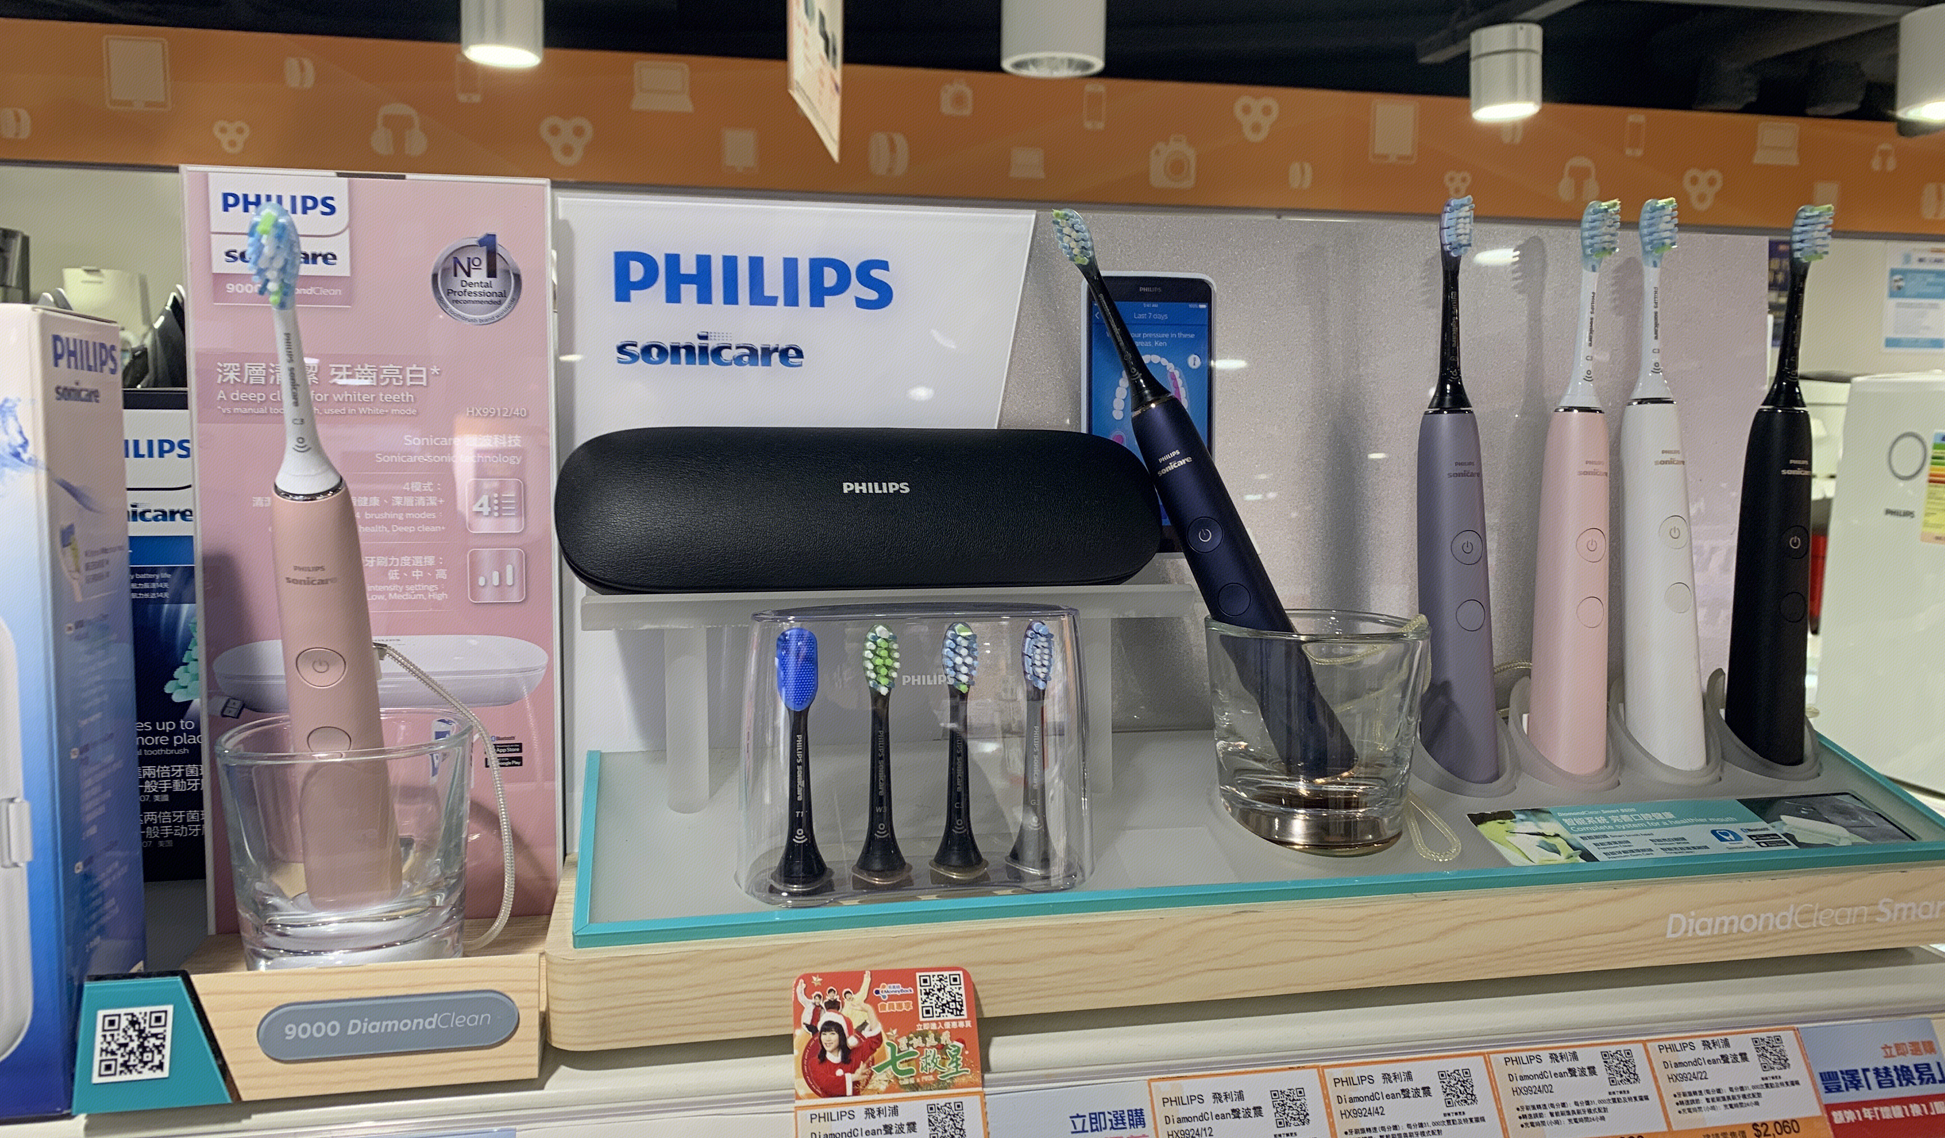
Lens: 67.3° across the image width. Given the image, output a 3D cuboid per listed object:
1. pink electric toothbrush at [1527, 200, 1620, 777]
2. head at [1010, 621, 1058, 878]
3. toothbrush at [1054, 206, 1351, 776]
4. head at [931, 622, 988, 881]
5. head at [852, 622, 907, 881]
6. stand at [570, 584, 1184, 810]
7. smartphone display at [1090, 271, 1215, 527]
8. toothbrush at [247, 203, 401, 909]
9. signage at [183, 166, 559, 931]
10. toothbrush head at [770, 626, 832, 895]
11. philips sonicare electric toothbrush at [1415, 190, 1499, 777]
[{"bbox_3d":[0.262,-0.031,0.628,0.032,0.249,0.033,-1,5,-13],"label":"pink electric toothbrush"},{"bbox_3d":[0.022,0.064,0.527,0.019,0.091,0.021,-1,6,-22],"label":"head"},{"bbox_3d":[0.087,-0.036,0.591,0.031,0.252,0.032,-25,-13,15],"label":"toothbrush"},{"bbox_3d":[-0.004,0.064,0.521,0.019,0.091,0.021,-1,5,-16],"label":"head"},{"bbox_3d":[-0.032,0.064,0.514,0.019,0.091,0.021,-1,5,-13],"label":"head"},{"bbox_3d":[-0.033,0.046,0.570,0.227,0.080,0.070,-1,5,-13],"label":"stand"},{"bbox_3d":[0.076,-0.067,0.625,0.060,0.120,0.008,-1,2,-13],"label":"smartphone display"},{"bbox_3d":[-0.202,0.009,0.457,0.032,0.248,0.033,3,27,-10],"label":"toothbrush"},{"bbox_3d":[-0.214,-0.004,0.529,0.120,0.272,0.006,-1,5,-13],"label":"signage"},{"bbox_3d":[-0.059,0.065,0.507,0.021,0.091,0.021,0,5,-11],"label":"toothbrush head"},{"bbox_3d":[0.206,-0.030,0.618,0.032,0.248,0.033,-3,5,-10],"label":"philips sonicare electric toothbrush"}]

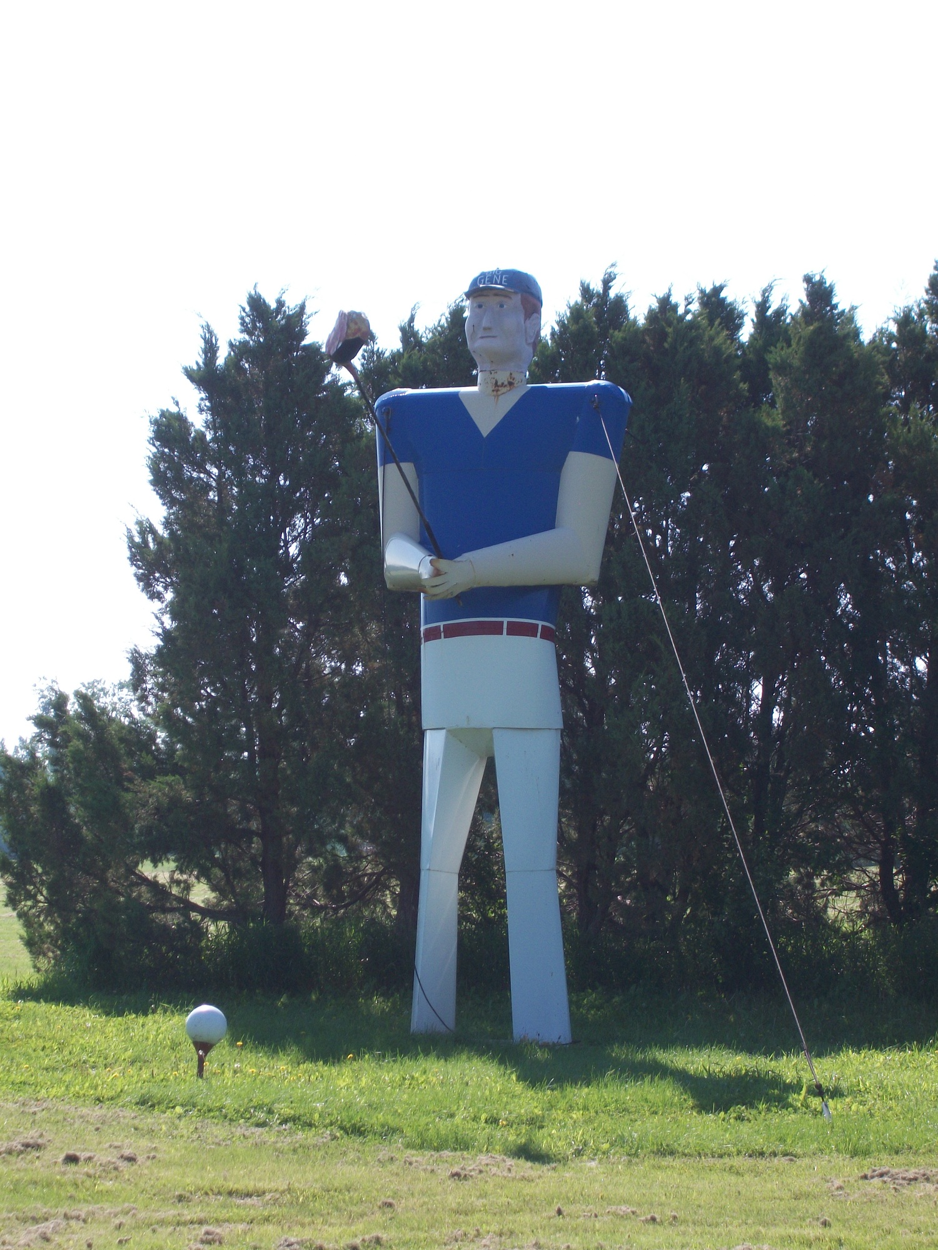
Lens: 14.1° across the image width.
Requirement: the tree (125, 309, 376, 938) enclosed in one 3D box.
[{"bbox_3d":[-2.292,0.026,40.000,2.700,7.100,2.700,0,-3,0],"label":"tree"}]

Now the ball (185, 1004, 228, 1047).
[{"bbox_3d":[-1.897,2.897,27.400,0.298,0.298,0.298,0,-3,0],"label":"ball"}]

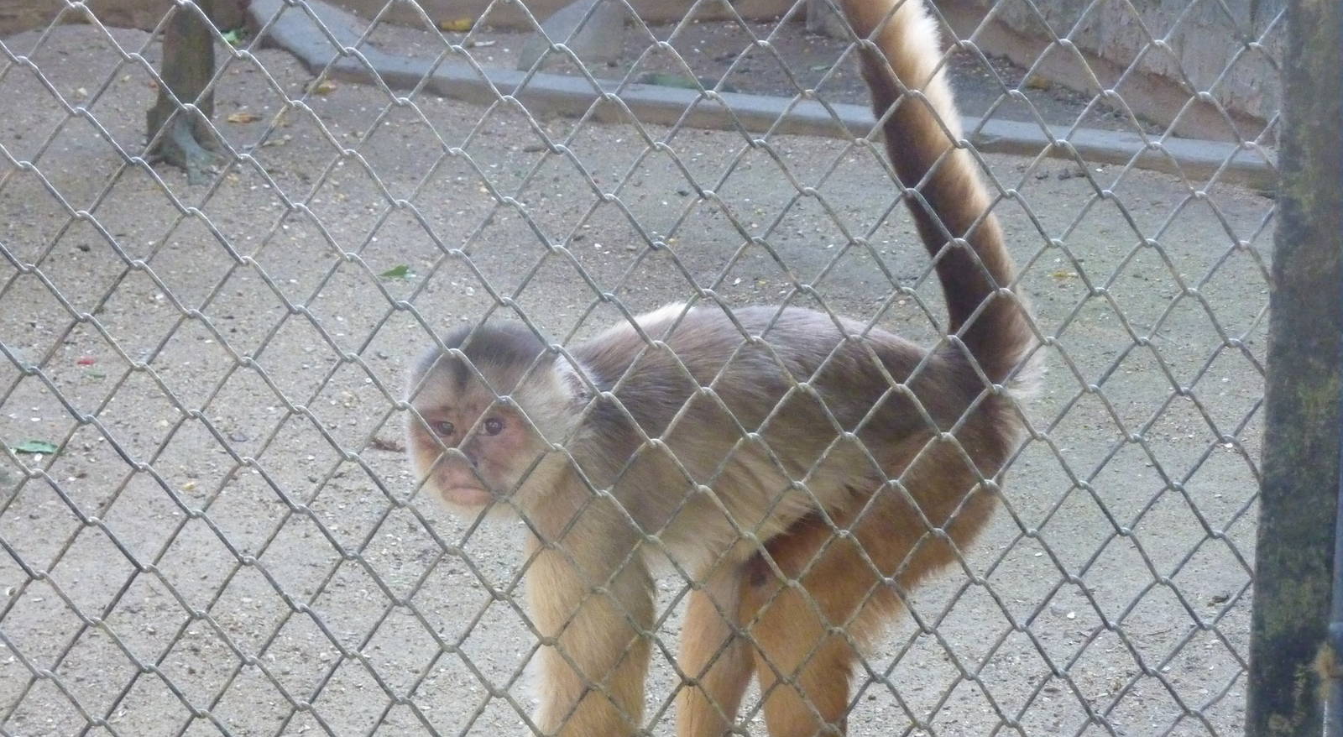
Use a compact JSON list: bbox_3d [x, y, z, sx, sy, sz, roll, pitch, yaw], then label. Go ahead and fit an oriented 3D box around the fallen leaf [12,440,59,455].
[{"bbox_3d":[-0.517,0.064,3.030,0.041,0.006,0.020,5,17,14],"label":"fallen leaf"}]

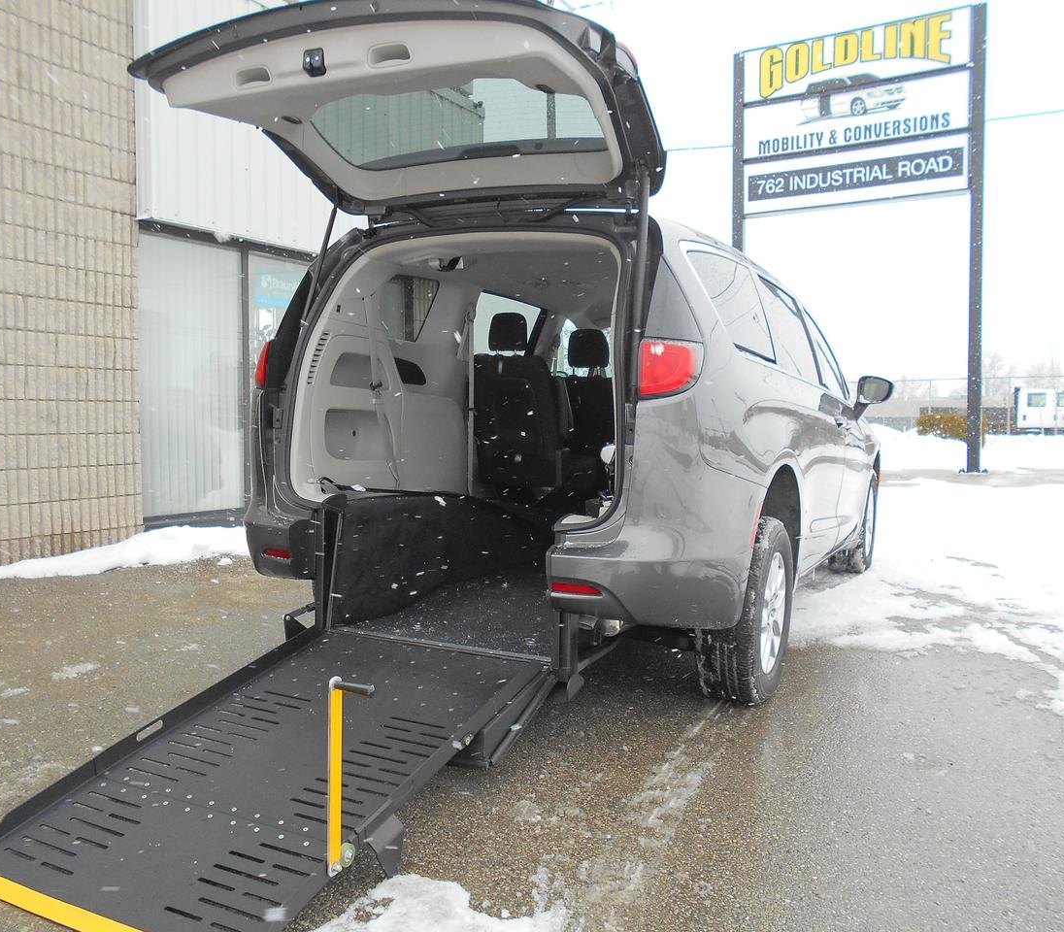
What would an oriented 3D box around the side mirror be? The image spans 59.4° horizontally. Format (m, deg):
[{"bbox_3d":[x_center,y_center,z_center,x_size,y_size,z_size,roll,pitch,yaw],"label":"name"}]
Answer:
[{"bbox_3d":[2.082,-0.421,5.672,0.225,0.245,0.130,4,5,27],"label":"side mirror"}]

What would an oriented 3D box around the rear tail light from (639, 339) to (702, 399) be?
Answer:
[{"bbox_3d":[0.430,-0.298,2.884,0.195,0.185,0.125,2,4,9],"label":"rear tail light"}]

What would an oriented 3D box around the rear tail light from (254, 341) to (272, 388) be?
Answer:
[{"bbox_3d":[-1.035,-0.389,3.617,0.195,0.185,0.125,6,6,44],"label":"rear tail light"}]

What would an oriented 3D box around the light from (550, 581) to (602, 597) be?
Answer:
[{"bbox_3d":[0.141,0.383,2.888,0.160,0.038,0.032,3,5,17],"label":"light"}]

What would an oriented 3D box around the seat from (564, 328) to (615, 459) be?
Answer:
[{"bbox_3d":[0.476,-0.321,5.771,0.530,1.000,0.700,4,5,27],"label":"seat"}]

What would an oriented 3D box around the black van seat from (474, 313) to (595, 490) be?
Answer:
[{"bbox_3d":[0.007,-0.293,4.882,0.510,0.950,0.660,4,5,27],"label":"black van seat"}]

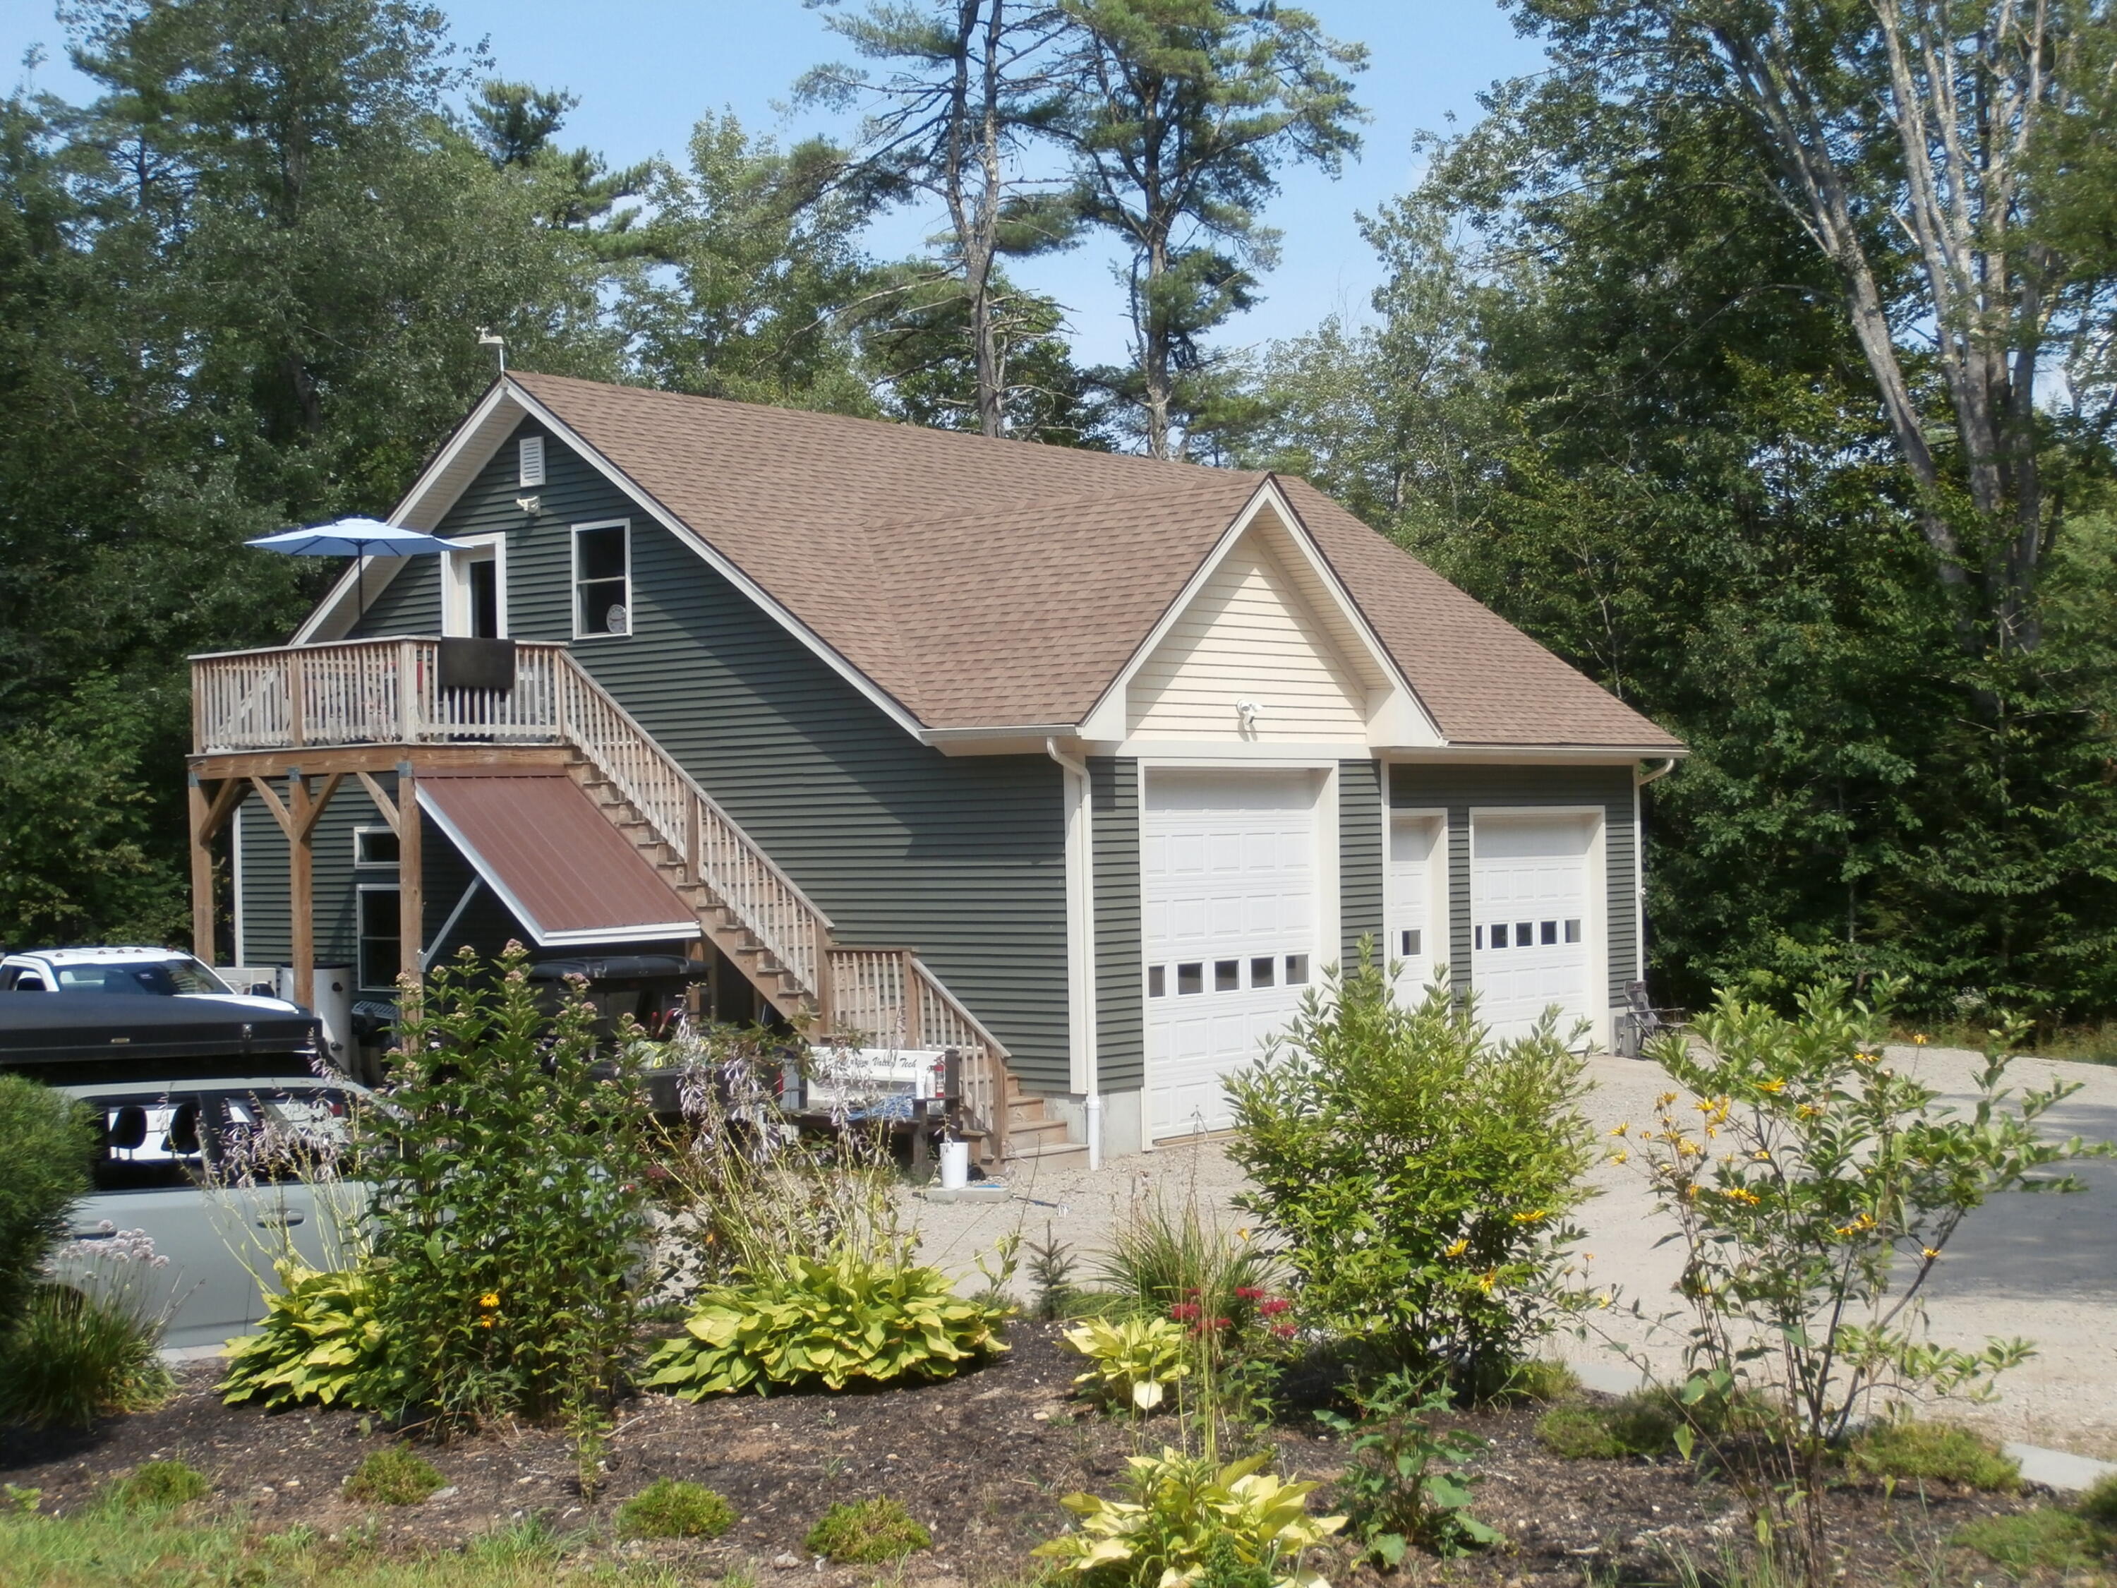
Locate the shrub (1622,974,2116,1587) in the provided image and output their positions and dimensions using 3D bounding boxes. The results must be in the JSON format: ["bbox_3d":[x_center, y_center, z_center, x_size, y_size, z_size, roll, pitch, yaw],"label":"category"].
[{"bbox_3d":[2.060,1.157,7.300,1.193,1.343,1.014,-1,-1,16],"label":"shrub"}]

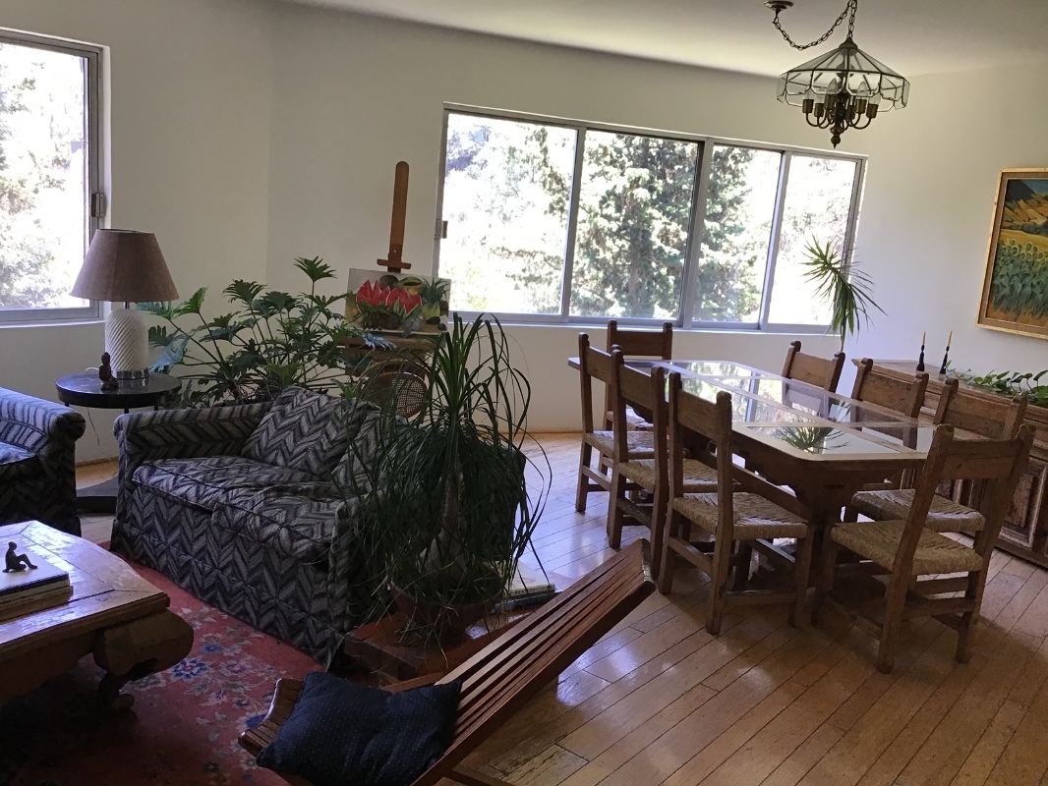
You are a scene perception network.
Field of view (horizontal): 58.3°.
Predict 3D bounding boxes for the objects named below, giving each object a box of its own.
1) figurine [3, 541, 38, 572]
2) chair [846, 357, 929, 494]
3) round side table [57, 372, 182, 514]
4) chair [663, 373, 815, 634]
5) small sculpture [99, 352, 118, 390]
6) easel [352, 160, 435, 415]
[{"bbox_3d":[-1.425,0.462,2.662,0.085,0.087,0.050,-2,12,-30],"label":"figurine"},{"bbox_3d":[1.601,0.340,4.666,0.500,0.965,0.440,1,12,-21],"label":"chair"},{"bbox_3d":[-1.954,0.243,4.578,0.560,0.595,0.560,2,12,-16],"label":"round side table"},{"bbox_3d":[0.865,0.433,3.896,0.500,0.965,0.440,-1,13,-25],"label":"chair"},{"bbox_3d":[-2.043,-0.115,4.634,0.085,0.170,0.100,11,12,29],"label":"small sculpture"},{"bbox_3d":[-0.718,-0.384,5.227,0.560,1.770,0.550,1,12,-17],"label":"easel"}]

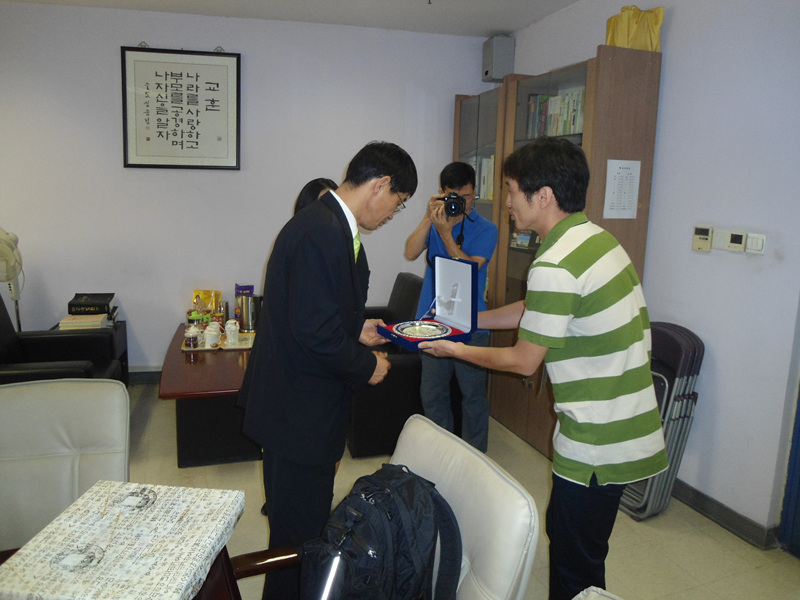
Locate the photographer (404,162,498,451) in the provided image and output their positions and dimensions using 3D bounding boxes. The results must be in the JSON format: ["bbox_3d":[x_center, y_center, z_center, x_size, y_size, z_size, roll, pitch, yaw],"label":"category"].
[{"bbox_3d":[0.289,0.148,3.091,0.500,1.670,0.420,2,9,8],"label":"photographer"}]

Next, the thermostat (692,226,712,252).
[{"bbox_3d":[1.427,-0.284,2.831,0.028,0.116,0.088,-2,9,-19],"label":"thermostat"}]

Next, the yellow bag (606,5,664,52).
[{"bbox_3d":[1.236,-1.425,3.166,0.300,0.235,0.140,-2,9,-19],"label":"yellow bag"}]

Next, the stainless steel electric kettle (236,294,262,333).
[{"bbox_3d":[-1.107,0.104,4.450,0.170,0.275,0.150,-1,9,-14],"label":"stainless steel electric kettle"}]

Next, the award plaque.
[{"bbox_3d":[0.085,0.001,1.856,0.235,0.240,0.210,-6,14,-28],"label":"award plaque"}]

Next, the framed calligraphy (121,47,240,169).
[{"bbox_3d":[-1.666,-1.455,4.612,0.860,0.885,0.030,-1,9,-13],"label":"framed calligraphy"}]

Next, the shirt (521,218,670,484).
[{"bbox_3d":[0.547,0.129,1.700,0.390,0.730,0.470,4,9,19],"label":"shirt"}]

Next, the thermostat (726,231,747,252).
[{"bbox_3d":[1.492,-0.255,2.652,0.026,0.085,0.085,-2,9,-19],"label":"thermostat"}]

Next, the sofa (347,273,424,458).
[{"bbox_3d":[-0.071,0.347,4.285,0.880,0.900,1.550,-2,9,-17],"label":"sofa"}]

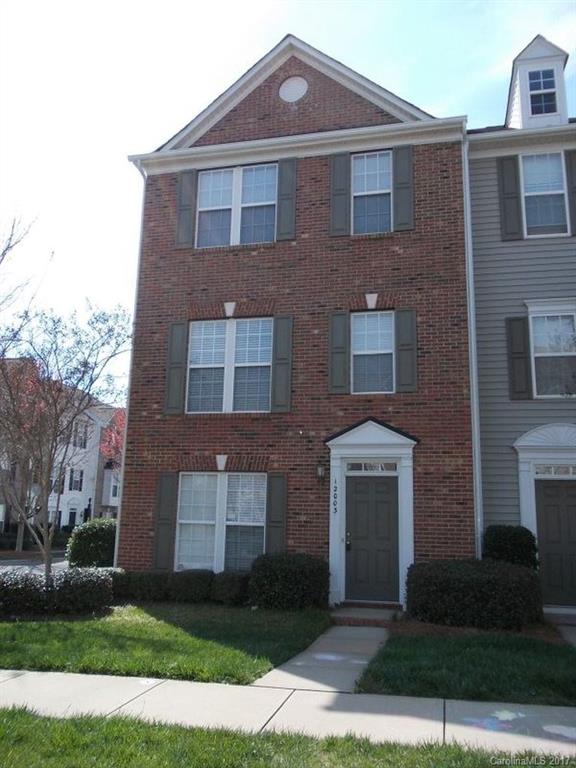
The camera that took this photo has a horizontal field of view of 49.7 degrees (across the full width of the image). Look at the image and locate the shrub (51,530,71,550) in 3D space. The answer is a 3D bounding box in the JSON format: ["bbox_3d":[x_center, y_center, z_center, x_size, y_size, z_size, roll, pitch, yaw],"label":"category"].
[{"bbox_3d":[-10.987,7.558,30.000,1.200,1.000,1.100,-1,-11,14],"label":"shrub"}]

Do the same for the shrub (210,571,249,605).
[{"bbox_3d":[-1.001,3.281,10.121,0.700,0.500,0.650,-1,-11,14],"label":"shrub"}]

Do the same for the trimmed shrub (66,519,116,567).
[{"bbox_3d":[-4.485,3.694,14.251,1.600,1.130,1.400,-1,-11,14],"label":"trimmed shrub"}]

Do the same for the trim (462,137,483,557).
[{"bbox_3d":[3.170,-0.449,10.655,0.130,8.150,0.120,-1,-11,14],"label":"trim"}]

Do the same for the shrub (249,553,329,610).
[{"bbox_3d":[-0.015,3.145,10.058,1.250,0.850,0.850,-1,-11,14],"label":"shrub"}]

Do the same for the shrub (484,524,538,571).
[{"bbox_3d":[3.546,2.908,9.920,0.840,1.300,0.800,-1,-11,14],"label":"shrub"}]

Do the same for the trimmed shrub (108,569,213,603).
[{"bbox_3d":[-2.100,3.291,10.343,1.580,0.510,0.650,-1,-11,14],"label":"trimmed shrub"}]

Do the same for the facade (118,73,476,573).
[{"bbox_3d":[0.094,-1.438,11.724,6.330,10.350,0.300,-1,-11,14],"label":"facade"}]

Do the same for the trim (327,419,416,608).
[{"bbox_3d":[1.417,2.138,10.507,1.560,3.130,0.300,-1,-11,14],"label":"trim"}]

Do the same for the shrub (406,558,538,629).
[{"bbox_3d":[2.638,3.064,9.171,1.850,0.900,1.100,-1,-11,14],"label":"shrub"}]

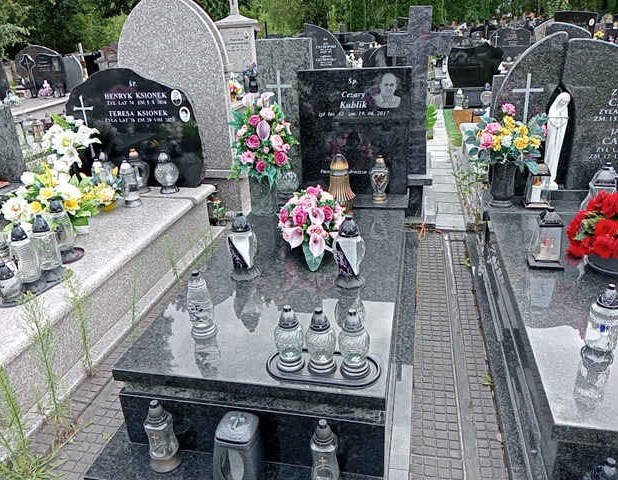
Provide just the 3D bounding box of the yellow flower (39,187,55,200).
[{"bbox_3d":[-1.649,-0.293,3.264,0.095,0.090,0.070,3,23,12],"label":"yellow flower"}]

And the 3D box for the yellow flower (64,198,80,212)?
[{"bbox_3d":[-1.397,-0.199,3.050,0.088,0.085,0.060,-13,26,-23],"label":"yellow flower"}]

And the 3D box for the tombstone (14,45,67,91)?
[{"bbox_3d":[-4.530,-2.873,8.750,0.840,0.820,0.130,3,24,11],"label":"tombstone"}]

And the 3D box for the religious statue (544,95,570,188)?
[{"bbox_3d":[1.495,-0.590,3.123,0.125,0.571,0.120,3,24,11],"label":"religious statue"}]

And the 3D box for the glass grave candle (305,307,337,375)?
[{"bbox_3d":[0.039,0.336,1.770,0.107,0.236,0.107,-2,23,1],"label":"glass grave candle"}]

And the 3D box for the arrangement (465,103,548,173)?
[{"bbox_3d":[1.226,-0.635,3.200,0.470,0.410,0.380,3,23,12],"label":"arrangement"}]

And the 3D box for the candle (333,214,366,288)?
[{"bbox_3d":[0.183,0.048,2.333,0.142,0.320,0.142,3,24,11],"label":"candle"}]

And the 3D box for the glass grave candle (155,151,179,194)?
[{"bbox_3d":[-0.974,-0.461,3.538,0.172,0.275,0.172,2,23,12],"label":"glass grave candle"}]

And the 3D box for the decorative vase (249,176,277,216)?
[{"bbox_3d":[-0.285,-0.303,3.349,0.170,0.255,0.170,3,23,12],"label":"decorative vase"}]

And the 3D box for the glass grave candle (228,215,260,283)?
[{"bbox_3d":[-0.276,0.019,2.186,0.122,0.268,0.112,2,23,12],"label":"glass grave candle"}]

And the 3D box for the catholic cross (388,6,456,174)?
[{"bbox_3d":[0.745,-0.986,3.510,0.435,1.085,0.100,2,23,12],"label":"catholic cross"}]

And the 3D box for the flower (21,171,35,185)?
[{"bbox_3d":[-1.546,-0.345,2.854,0.075,0.075,0.070,-4,22,-5],"label":"flower"}]

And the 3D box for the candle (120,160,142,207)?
[{"bbox_3d":[-1.321,-0.420,3.818,0.115,0.325,0.115,3,23,12],"label":"candle"}]

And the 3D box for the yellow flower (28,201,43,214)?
[{"bbox_3d":[-1.444,-0.172,2.733,0.075,0.072,0.060,-7,22,-11],"label":"yellow flower"}]

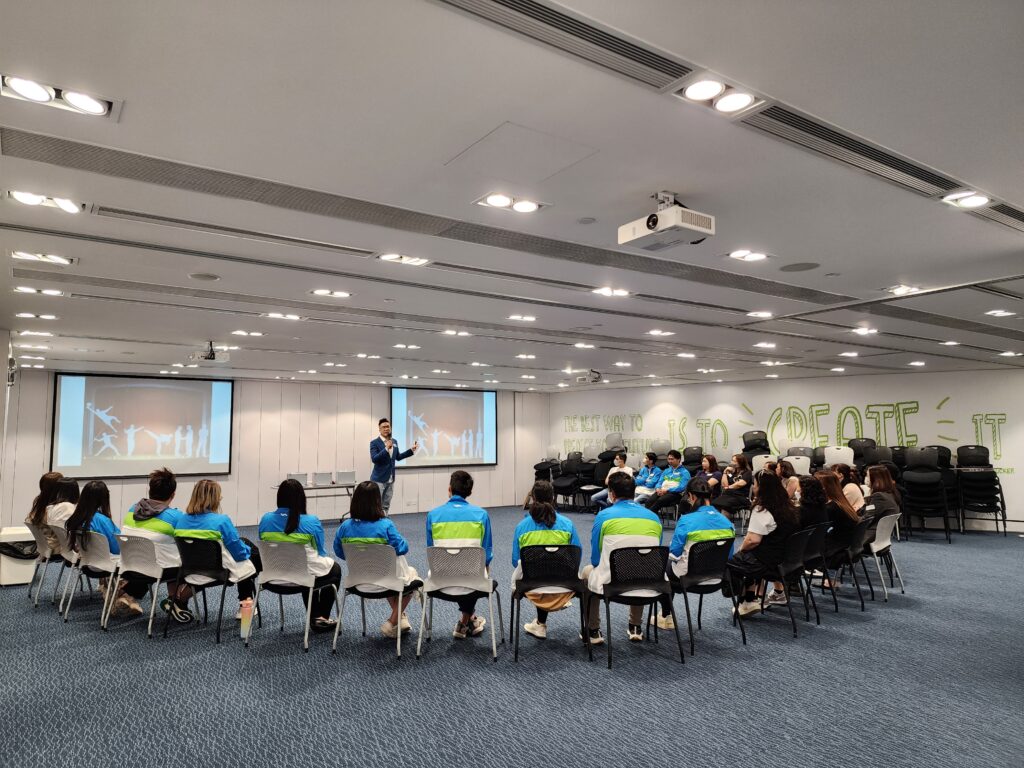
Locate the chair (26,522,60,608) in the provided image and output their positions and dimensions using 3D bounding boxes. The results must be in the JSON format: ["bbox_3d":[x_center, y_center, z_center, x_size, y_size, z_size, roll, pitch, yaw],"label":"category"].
[{"bbox_3d":[-4.465,1.731,6.768,0.530,0.780,0.520,4,-6,-41],"label":"chair"}]

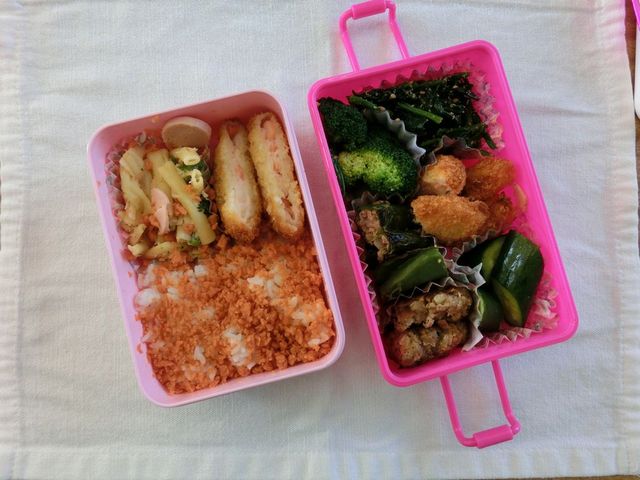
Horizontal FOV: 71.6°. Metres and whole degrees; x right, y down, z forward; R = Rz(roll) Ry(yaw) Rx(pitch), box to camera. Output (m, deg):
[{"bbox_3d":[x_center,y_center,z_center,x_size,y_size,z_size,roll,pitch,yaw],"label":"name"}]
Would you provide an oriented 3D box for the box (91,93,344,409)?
[{"bbox_3d":[-0.061,0.005,0.283,0.119,0.050,0.168,-14,86,-2],"label":"box"}]

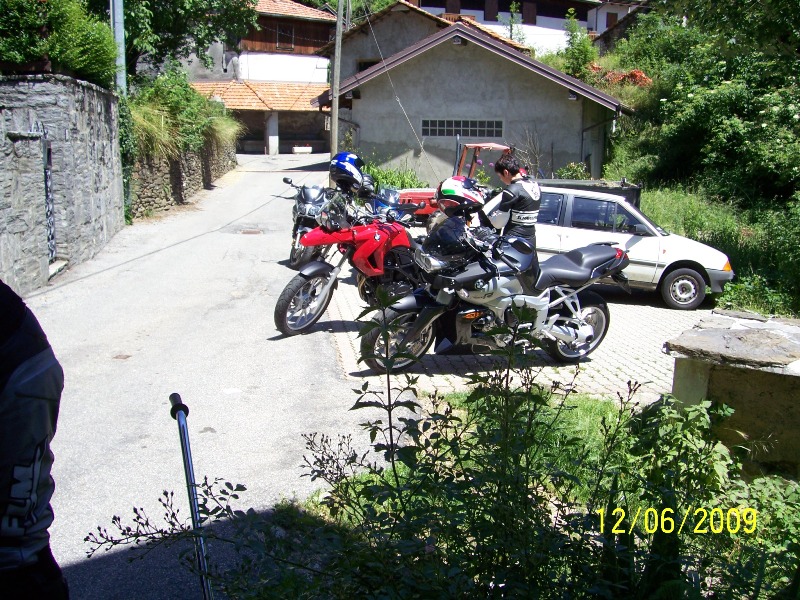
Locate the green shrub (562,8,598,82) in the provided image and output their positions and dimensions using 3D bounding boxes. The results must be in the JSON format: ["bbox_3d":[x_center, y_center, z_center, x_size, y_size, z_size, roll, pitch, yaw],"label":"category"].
[{"bbox_3d":[5.500,-7.770,24.000,1.100,2.250,1.100,2,7,13],"label":"green shrub"}]

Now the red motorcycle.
[{"bbox_3d":[-0.100,-0.310,7.020,2.250,1.220,0.860,-3,15,-38],"label":"red motorcycle"}]

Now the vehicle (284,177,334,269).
[{"bbox_3d":[-1.170,-1.090,11.850,0.800,1.200,2.100,10,9,7],"label":"vehicle"}]

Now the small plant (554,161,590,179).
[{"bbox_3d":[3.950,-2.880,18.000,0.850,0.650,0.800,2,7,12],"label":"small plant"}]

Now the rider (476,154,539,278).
[{"bbox_3d":[0.920,-0.394,6.650,0.520,1.690,0.520,3,8,21],"label":"rider"}]

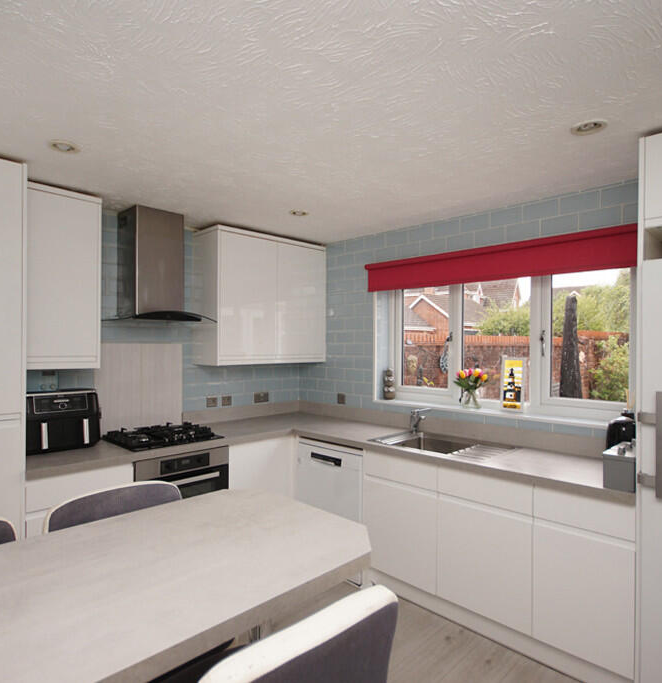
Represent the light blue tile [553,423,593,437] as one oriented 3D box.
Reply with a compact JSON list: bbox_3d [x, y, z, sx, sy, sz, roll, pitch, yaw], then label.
[{"bbox_3d":[1.381,0.508,2.437,0.202,0.056,0.010,0,-1,42],"label":"light blue tile"}]

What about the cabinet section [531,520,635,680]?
[{"bbox_3d":[1.121,1.131,1.915,0.398,0.557,0.022,0,-1,42],"label":"cabinet section"}]

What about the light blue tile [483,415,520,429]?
[{"bbox_3d":[1.066,0.497,2.686,0.197,0.085,0.010,0,0,41],"label":"light blue tile"}]

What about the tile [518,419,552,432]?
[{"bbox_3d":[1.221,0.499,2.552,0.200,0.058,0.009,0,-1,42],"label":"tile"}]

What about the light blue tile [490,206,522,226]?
[{"bbox_3d":[1.095,-0.772,2.665,0.194,0.099,0.010,0,0,41],"label":"light blue tile"}]

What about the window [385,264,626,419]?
[{"bbox_3d":[1.096,-0.040,2.870,1.670,0.940,0.070,0,0,41],"label":"window"}]

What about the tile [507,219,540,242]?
[{"bbox_3d":[1.170,-0.671,2.599,0.195,0.099,0.010,0,0,41],"label":"tile"}]

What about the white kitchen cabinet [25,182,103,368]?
[{"bbox_3d":[-1.495,-0.343,2.362,0.395,0.960,0.022,1,-1,-43],"label":"white kitchen cabinet"}]

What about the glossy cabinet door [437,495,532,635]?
[{"bbox_3d":[0.777,1.115,2.188,0.494,0.560,0.020,0,0,41],"label":"glossy cabinet door"}]

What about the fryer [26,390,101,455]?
[{"bbox_3d":[-1.593,0.460,2.523,0.385,0.325,0.290,1,-1,-42],"label":"fryer"}]

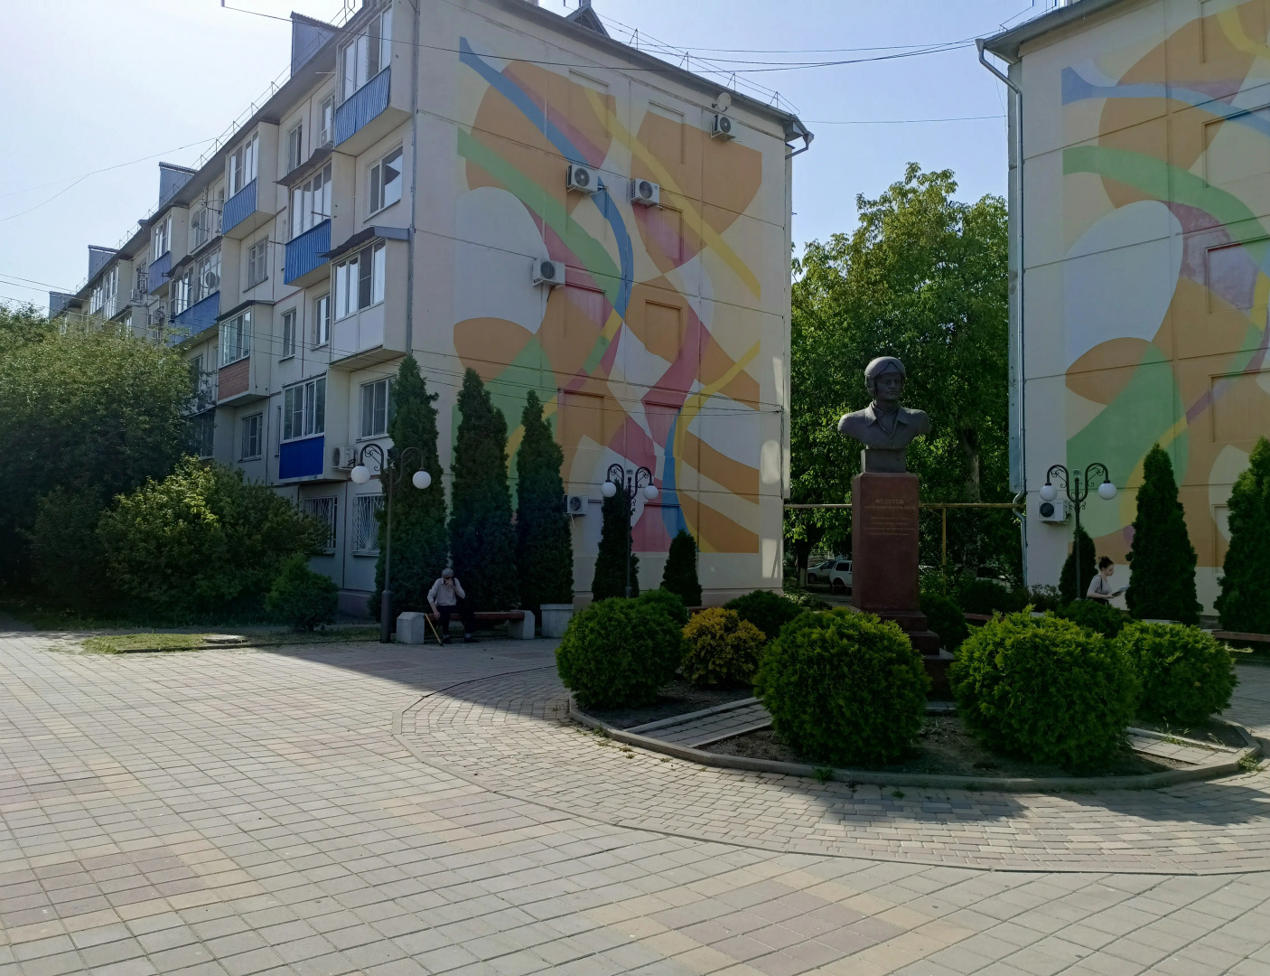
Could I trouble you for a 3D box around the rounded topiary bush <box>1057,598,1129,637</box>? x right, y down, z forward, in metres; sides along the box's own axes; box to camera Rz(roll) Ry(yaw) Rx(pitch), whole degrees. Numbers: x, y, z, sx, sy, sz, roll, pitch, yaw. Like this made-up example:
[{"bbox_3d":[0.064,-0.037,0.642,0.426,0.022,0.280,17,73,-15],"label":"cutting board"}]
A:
[{"bbox_3d":[5.020,1.748,10.300,1.150,1.040,1.150,-1,-3,26],"label":"rounded topiary bush"}]

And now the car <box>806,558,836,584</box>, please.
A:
[{"bbox_3d":[11.312,4.864,56.246,4.300,1.520,1.750,3,-4,-25],"label":"car"}]

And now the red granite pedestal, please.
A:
[{"bbox_3d":[2.503,0.978,9.400,1.120,2.170,1.120,1,-3,5],"label":"red granite pedestal"}]

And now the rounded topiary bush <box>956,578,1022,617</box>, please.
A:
[{"bbox_3d":[7.594,2.495,20.200,1.350,1.100,1.300,0,-3,21],"label":"rounded topiary bush"}]

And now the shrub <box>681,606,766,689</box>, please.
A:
[{"bbox_3d":[1.009,1.785,10.600,0.980,0.870,0.980,1,-3,5],"label":"shrub"}]

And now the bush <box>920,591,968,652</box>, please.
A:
[{"bbox_3d":[3.594,1.853,11.934,1.200,1.100,1.200,1,-3,0],"label":"bush"}]

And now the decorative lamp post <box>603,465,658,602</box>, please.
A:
[{"bbox_3d":[-0.104,1.162,18.100,1.330,3.220,0.300,3,-4,-40],"label":"decorative lamp post"}]

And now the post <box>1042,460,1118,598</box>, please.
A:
[{"bbox_3d":[8.097,1.248,17.167,0.320,3.404,1.390,5,-5,-41],"label":"post"}]

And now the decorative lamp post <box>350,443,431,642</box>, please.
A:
[{"bbox_3d":[-4.000,0.908,15.300,1.330,3.220,0.300,3,-4,-40],"label":"decorative lamp post"}]

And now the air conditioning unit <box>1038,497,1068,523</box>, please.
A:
[{"bbox_3d":[9.840,0.533,22.132,0.280,0.550,0.740,5,-5,-41],"label":"air conditioning unit"}]

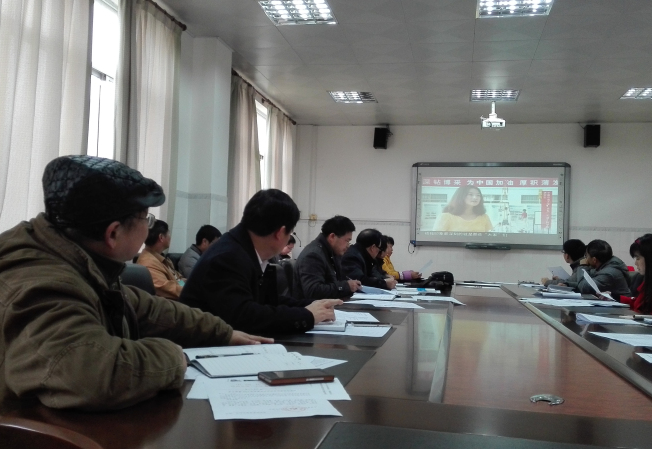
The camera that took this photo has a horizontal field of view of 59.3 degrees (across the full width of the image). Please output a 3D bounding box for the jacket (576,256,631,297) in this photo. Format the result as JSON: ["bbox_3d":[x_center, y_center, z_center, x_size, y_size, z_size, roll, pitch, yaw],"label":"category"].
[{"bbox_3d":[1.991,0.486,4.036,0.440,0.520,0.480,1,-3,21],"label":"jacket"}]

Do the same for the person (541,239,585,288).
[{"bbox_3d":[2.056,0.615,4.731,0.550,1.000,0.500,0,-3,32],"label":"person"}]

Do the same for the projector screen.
[{"bbox_3d":[2.480,-0.301,8.702,2.307,1.312,0.070,2,-3,13],"label":"projector screen"}]

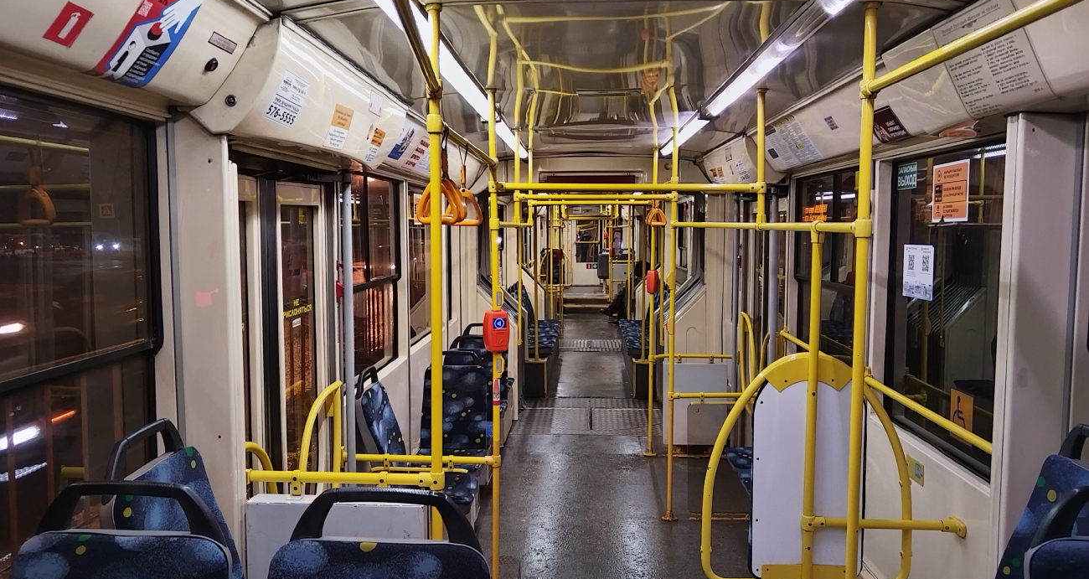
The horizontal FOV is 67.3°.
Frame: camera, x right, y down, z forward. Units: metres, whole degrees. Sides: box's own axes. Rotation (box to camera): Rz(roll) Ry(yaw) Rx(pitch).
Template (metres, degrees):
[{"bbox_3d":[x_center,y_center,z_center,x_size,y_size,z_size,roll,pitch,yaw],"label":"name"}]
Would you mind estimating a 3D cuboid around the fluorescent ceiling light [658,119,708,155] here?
[{"bbox_3d":[0.837,-0.924,5.020,0.065,0.065,1.892,0,5,3],"label":"fluorescent ceiling light"}]

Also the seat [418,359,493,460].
[{"bbox_3d":[-0.559,0.716,4.918,0.425,0.593,0.566,0,5,3],"label":"seat"}]

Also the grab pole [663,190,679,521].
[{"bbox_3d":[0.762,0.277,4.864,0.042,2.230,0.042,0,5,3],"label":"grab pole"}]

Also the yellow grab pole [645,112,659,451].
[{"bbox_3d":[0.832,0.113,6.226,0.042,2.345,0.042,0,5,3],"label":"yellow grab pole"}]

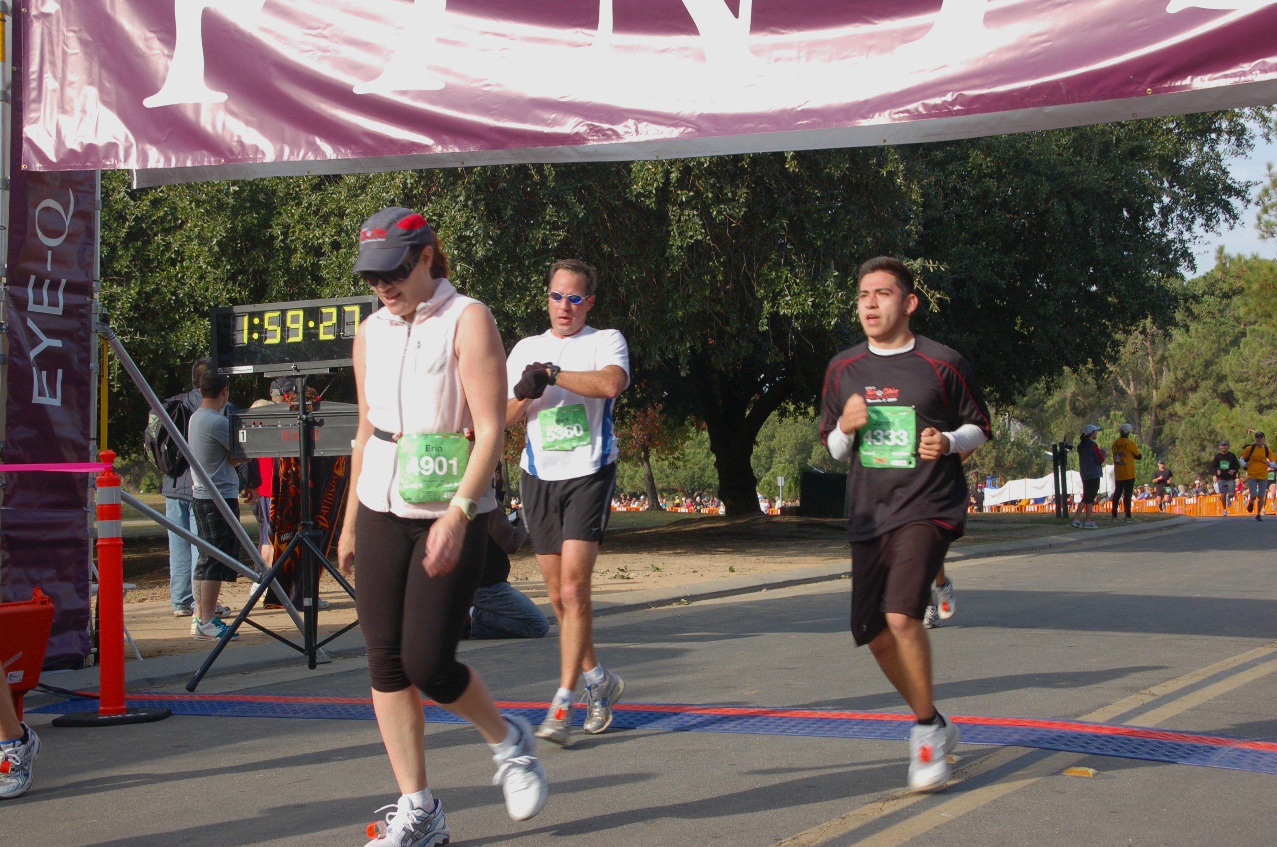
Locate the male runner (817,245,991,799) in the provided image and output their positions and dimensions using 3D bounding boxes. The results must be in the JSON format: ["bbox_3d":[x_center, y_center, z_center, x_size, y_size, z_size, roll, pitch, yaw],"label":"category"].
[{"bbox_3d":[0.857,0.314,6.800,0.540,1.710,0.720,-1,-1,27],"label":"male runner"}]

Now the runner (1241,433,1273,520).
[{"bbox_3d":[11.960,1.030,41.000,0.650,1.730,0.620,0,-1,16],"label":"runner"}]

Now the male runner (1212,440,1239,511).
[{"bbox_3d":[12.844,1.211,46.500,0.600,1.690,0.600,0,-1,16],"label":"male runner"}]

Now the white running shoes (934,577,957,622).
[{"bbox_3d":[1.891,1.085,13.100,0.105,0.115,0.280,0,41,13],"label":"white running shoes"}]

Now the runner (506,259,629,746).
[{"bbox_3d":[-0.271,0.285,7.850,0.500,1.770,0.600,0,-1,21],"label":"runner"}]

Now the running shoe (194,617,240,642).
[{"bbox_3d":[-2.538,1.241,12.800,0.288,0.125,0.108,-1,-1,23],"label":"running shoe"}]

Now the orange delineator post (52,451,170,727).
[{"bbox_3d":[-2.146,0.668,8.650,0.460,1.080,0.430,-1,-1,0],"label":"orange delineator post"}]

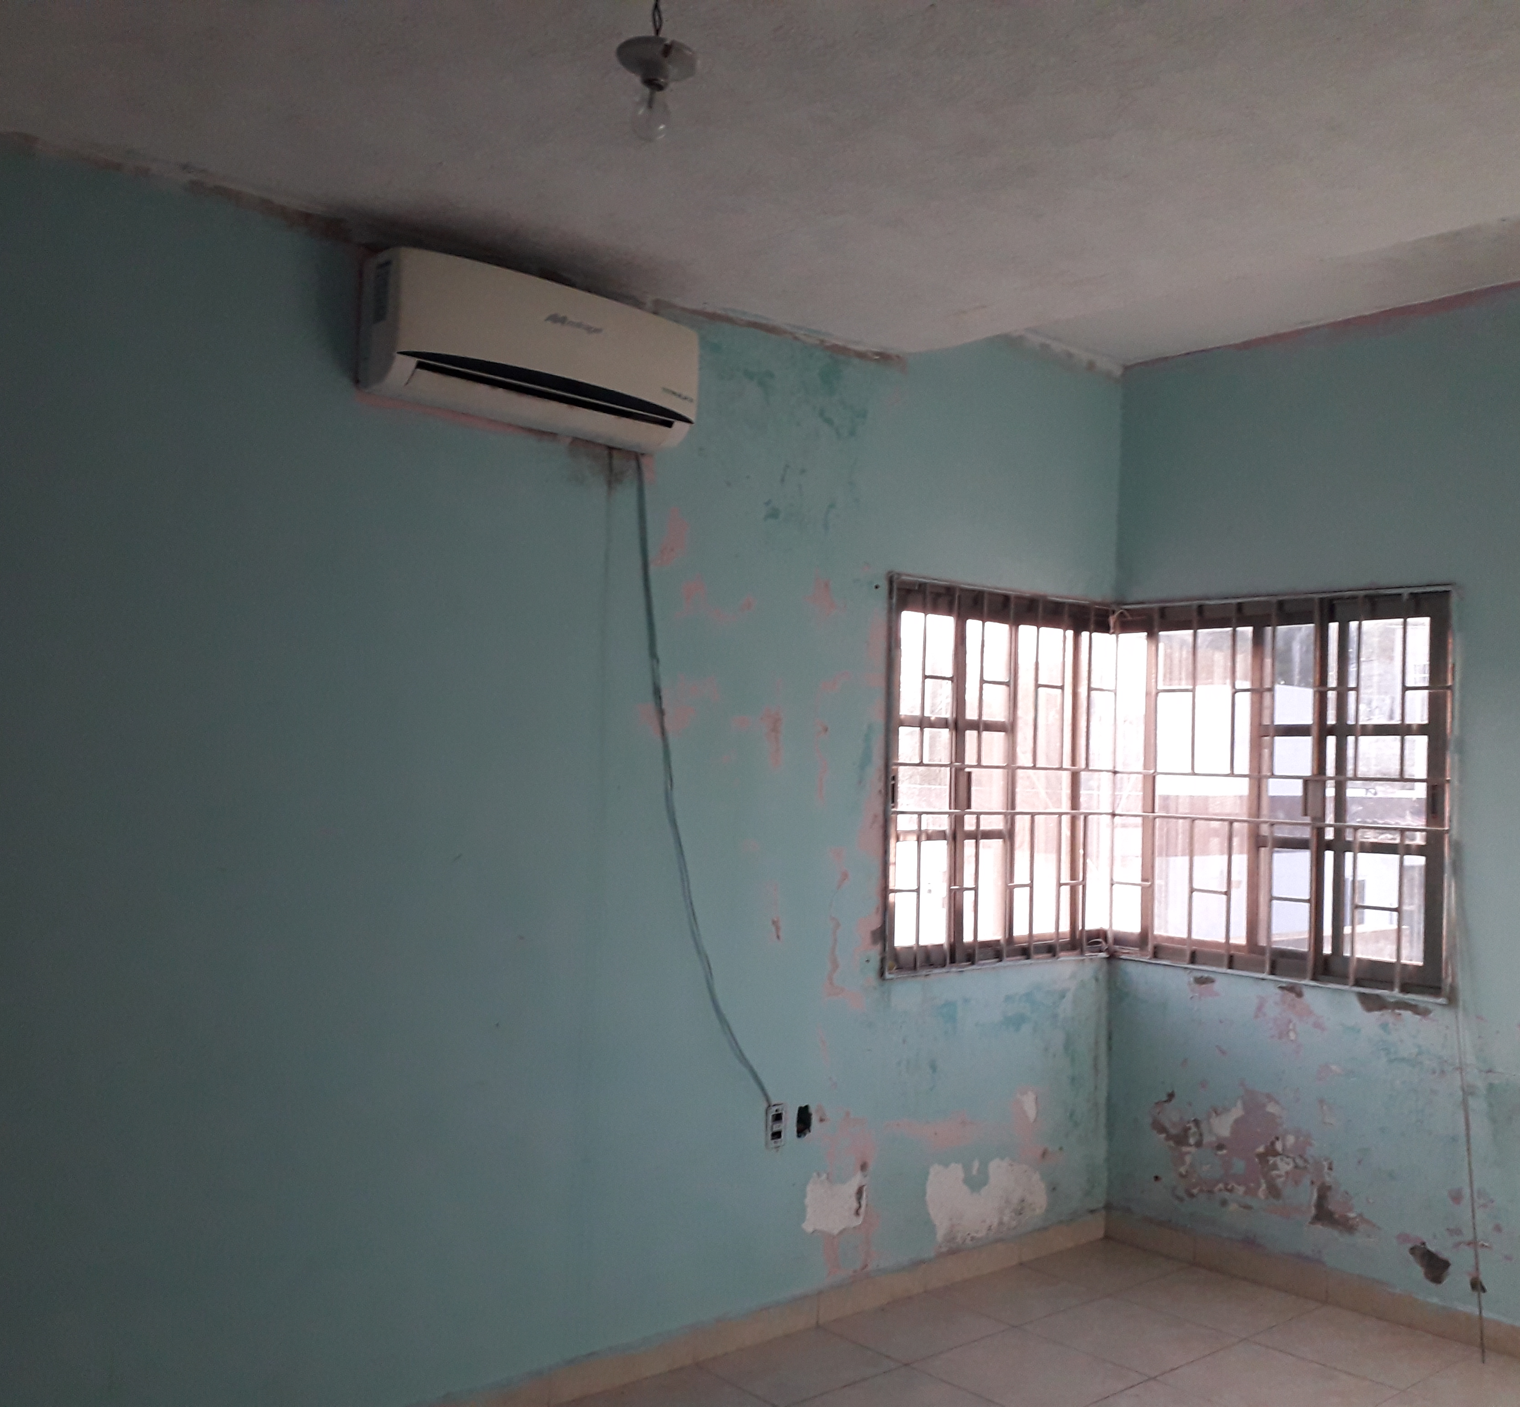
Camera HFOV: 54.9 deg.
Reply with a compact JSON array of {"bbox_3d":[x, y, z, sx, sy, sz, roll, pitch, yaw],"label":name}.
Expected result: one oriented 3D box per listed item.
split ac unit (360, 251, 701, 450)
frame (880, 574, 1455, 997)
[{"bbox_3d":[-0.491,-0.771,3.269,0.767,0.290,0.200,4,-4,-41],"label":"split ac unit"},{"bbox_3d":[1.127,0.223,4.096,1.126,1.149,1.154,4,-4,-41],"label":"frame"}]

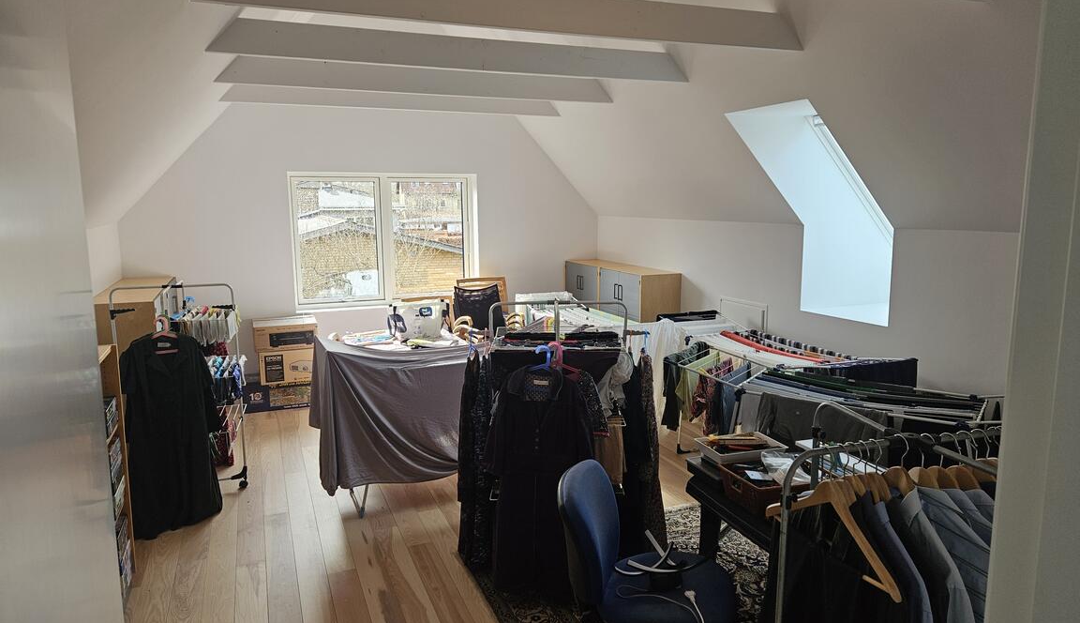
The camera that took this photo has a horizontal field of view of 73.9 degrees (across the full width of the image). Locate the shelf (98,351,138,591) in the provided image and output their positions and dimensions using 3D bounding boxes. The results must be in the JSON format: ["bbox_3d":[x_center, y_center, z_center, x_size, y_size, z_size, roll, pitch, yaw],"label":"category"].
[{"bbox_3d":[-1.882,0.734,2.773,0.370,1.060,0.760,-4,9,-21],"label":"shelf"}]

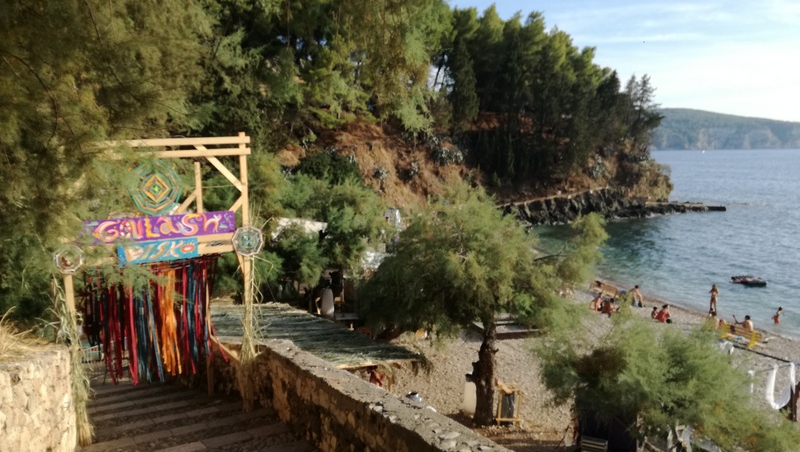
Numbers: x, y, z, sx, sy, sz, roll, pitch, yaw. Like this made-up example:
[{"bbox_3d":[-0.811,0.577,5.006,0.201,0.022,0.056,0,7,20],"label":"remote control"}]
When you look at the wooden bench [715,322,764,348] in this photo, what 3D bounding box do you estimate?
[{"bbox_3d":[14.435,4.570,26.370,0.620,0.690,1.950,-2,7,-16],"label":"wooden bench"}]

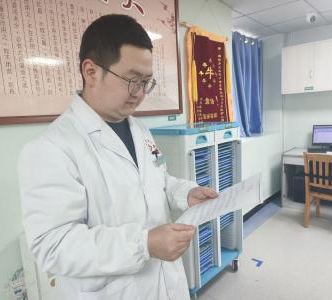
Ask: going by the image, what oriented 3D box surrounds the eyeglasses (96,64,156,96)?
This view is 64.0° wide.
[{"bbox_3d":[-0.114,-0.194,0.690,0.142,0.048,0.143,30,22,13],"label":"eyeglasses"}]

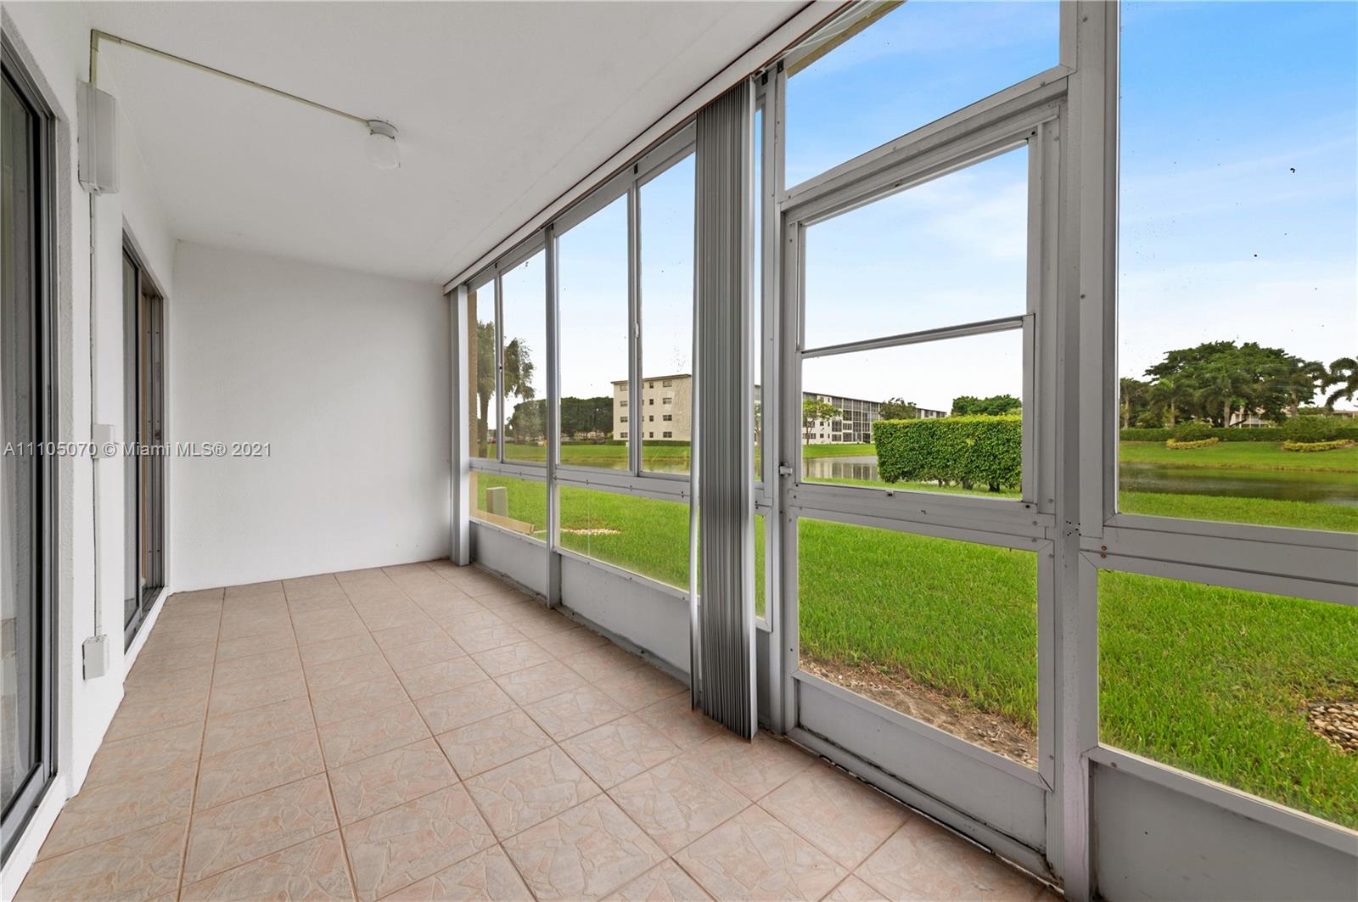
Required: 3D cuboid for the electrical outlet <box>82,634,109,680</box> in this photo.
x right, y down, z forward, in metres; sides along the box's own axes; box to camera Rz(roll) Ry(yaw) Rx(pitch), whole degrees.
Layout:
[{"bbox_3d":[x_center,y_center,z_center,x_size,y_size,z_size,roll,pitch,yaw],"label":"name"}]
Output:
[{"bbox_3d":[-1.912,0.675,1.605,0.042,0.118,0.078,1,0,-41],"label":"electrical outlet"}]

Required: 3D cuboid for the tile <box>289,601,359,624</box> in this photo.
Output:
[{"bbox_3d":[-2.191,1.019,3.048,0.315,0.010,0.315,2,-1,-41],"label":"tile"}]

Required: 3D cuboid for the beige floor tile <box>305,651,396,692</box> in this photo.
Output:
[{"bbox_3d":[-1.531,1.029,2.286,0.315,0.010,0.315,2,-1,-41],"label":"beige floor tile"}]

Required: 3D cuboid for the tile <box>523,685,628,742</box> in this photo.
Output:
[{"bbox_3d":[-0.428,1.068,2.013,0.323,0.010,0.323,1,0,-41],"label":"tile"}]

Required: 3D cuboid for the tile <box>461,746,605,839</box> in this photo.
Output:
[{"bbox_3d":[-0.452,1.050,1.527,0.315,0.010,0.315,2,-1,-41],"label":"tile"}]

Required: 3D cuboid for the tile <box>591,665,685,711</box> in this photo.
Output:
[{"bbox_3d":[-0.178,1.064,2.187,0.315,0.010,0.315,2,-1,-41],"label":"tile"}]

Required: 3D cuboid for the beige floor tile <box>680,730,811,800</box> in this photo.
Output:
[{"bbox_3d":[0.236,1.070,1.699,0.315,0.010,0.315,2,-1,-41],"label":"beige floor tile"}]

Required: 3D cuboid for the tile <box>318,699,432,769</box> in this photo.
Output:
[{"bbox_3d":[-1.144,1.056,1.844,0.323,0.010,0.323,1,0,-41],"label":"tile"}]

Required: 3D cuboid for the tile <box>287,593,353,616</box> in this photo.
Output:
[{"bbox_3d":[-2.431,1.044,3.332,0.323,0.010,0.323,1,0,-41],"label":"tile"}]

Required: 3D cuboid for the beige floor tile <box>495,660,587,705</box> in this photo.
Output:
[{"bbox_3d":[-0.640,1.066,2.264,0.323,0.010,0.323,1,0,-41],"label":"beige floor tile"}]

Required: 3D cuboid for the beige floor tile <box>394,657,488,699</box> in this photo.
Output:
[{"bbox_3d":[-1.080,1.041,2.253,0.315,0.010,0.315,2,-1,-41],"label":"beige floor tile"}]

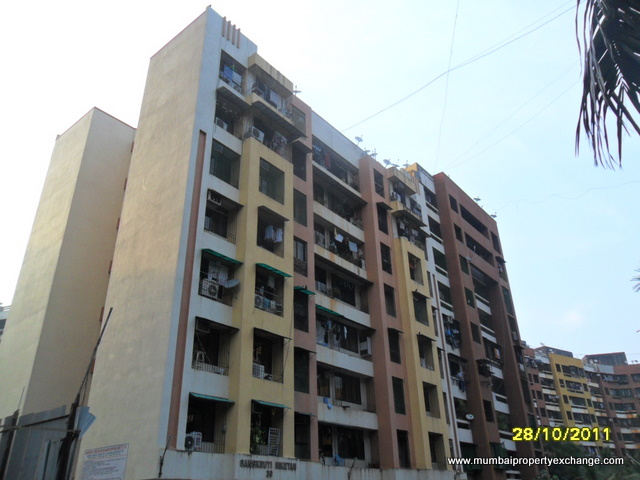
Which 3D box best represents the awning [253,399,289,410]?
[{"bbox_3d":[-1.925,6.578,19.958,0.460,0.210,1.810,-22,-34,34],"label":"awning"}]

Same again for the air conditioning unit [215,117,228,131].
[{"bbox_3d":[-4.887,-5.511,24.392,0.310,0.550,0.760,-22,-34,34],"label":"air conditioning unit"}]

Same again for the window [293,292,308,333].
[{"bbox_3d":[-0.900,3.470,24.458,0.200,1.980,1.120,-22,-34,34],"label":"window"}]

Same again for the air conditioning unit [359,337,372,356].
[{"bbox_3d":[2.784,6.428,29.964,0.550,1.020,0.390,-22,-34,34],"label":"air conditioning unit"}]

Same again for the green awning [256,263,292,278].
[{"bbox_3d":[-1.973,1.366,22.253,0.604,0.211,1.831,-22,-33,33],"label":"green awning"}]

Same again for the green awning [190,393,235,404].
[{"bbox_3d":[-3.948,5.862,18.506,0.470,0.220,1.820,-22,-34,34],"label":"green awning"}]

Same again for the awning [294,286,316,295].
[{"bbox_3d":[-0.747,2.447,24.323,0.433,0.191,1.147,-22,-33,33],"label":"awning"}]

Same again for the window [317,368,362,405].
[{"bbox_3d":[1.062,8.075,27.314,0.200,1.420,4.120,-22,-34,34],"label":"window"}]

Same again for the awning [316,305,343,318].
[{"bbox_3d":[0.299,3.716,26.353,0.453,0.211,2.465,-22,-33,33],"label":"awning"}]

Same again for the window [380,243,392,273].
[{"bbox_3d":[4.277,1.239,32.619,0.201,2.012,1.137,-22,-33,33],"label":"window"}]

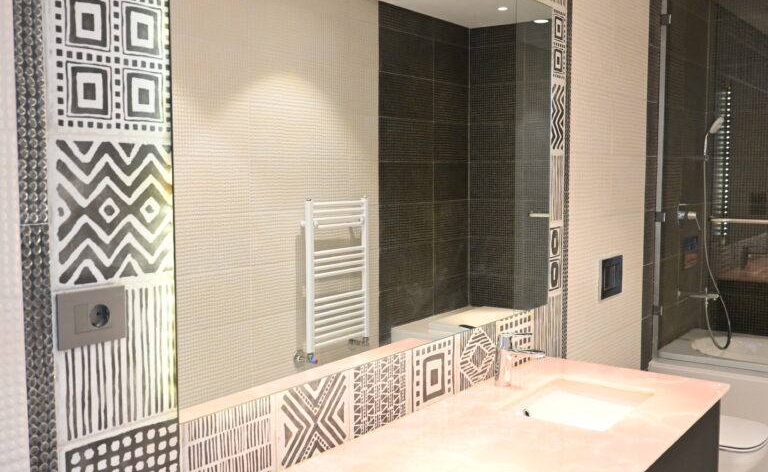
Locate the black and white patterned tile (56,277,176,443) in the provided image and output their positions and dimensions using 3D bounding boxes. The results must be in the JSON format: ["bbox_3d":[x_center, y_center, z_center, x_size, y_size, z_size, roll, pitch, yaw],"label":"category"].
[{"bbox_3d":[-0.443,0.204,1.298,0.010,0.243,0.239,4,6,36],"label":"black and white patterned tile"}]

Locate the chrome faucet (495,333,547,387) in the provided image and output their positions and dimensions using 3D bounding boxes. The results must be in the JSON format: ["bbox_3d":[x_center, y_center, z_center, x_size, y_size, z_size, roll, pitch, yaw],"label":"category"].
[{"bbox_3d":[0.409,0.373,2.295,0.170,0.163,0.049,4,6,37],"label":"chrome faucet"}]

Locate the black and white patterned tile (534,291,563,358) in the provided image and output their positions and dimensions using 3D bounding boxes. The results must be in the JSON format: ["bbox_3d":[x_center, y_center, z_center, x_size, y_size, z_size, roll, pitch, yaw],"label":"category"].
[{"bbox_3d":[0.578,0.341,2.741,0.011,0.253,0.247,4,6,37],"label":"black and white patterned tile"}]

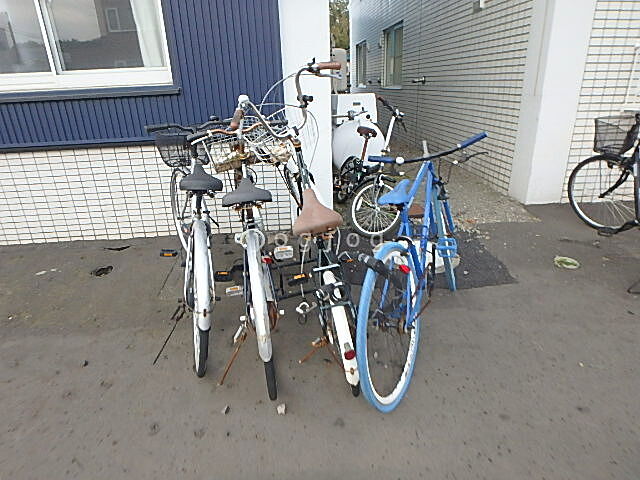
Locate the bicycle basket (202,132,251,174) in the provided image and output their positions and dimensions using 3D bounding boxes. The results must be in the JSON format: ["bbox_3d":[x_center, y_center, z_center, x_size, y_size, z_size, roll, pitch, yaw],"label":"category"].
[{"bbox_3d":[-0.522,-0.526,2.312,0.360,0.210,0.280,-11,24,-22],"label":"bicycle basket"}]

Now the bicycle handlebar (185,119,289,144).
[{"bbox_3d":[-0.437,-0.573,2.071,0.540,0.120,0.190,-15,25,-20],"label":"bicycle handlebar"}]

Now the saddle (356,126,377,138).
[{"bbox_3d":[0.441,-1.008,3.641,0.165,0.100,0.270,1,22,-15],"label":"saddle"}]

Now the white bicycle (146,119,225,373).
[{"bbox_3d":[-0.663,-0.103,2.143,0.560,1.030,1.740,-6,22,-15],"label":"white bicycle"}]

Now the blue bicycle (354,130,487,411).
[{"bbox_3d":[0.478,0.034,1.834,0.580,0.950,1.680,1,21,32],"label":"blue bicycle"}]

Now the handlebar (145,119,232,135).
[{"bbox_3d":[-0.699,-0.626,2.199,0.520,0.110,0.190,-8,23,-15],"label":"handlebar"}]

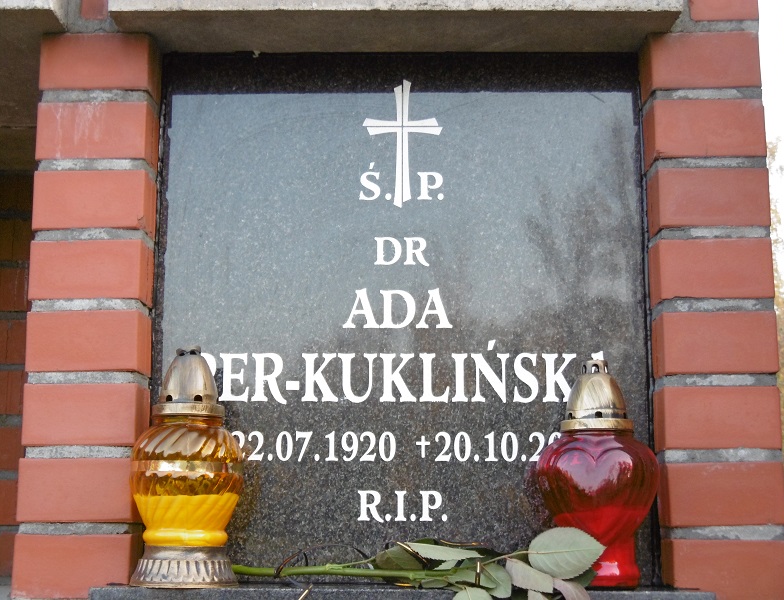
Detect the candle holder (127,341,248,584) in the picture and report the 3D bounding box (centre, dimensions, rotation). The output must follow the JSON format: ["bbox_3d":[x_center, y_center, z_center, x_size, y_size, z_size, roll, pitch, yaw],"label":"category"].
[{"bbox_3d":[-0.211,0.171,1.407,0.117,0.245,0.117,0,-10,1],"label":"candle holder"}]

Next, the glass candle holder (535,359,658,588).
[{"bbox_3d":[0.213,0.178,1.411,0.126,0.233,0.122,-2,-10,11],"label":"glass candle holder"}]

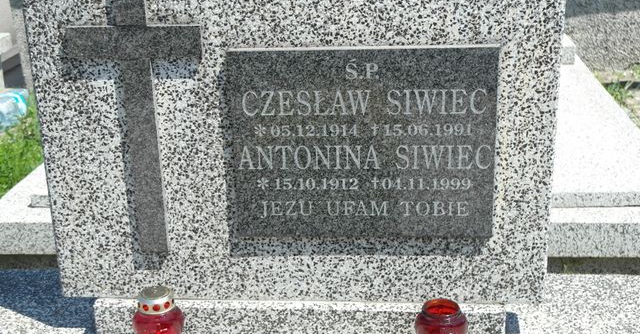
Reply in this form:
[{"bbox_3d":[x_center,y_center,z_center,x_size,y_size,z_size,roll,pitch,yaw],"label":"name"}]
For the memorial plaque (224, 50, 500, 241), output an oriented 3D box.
[{"bbox_3d":[0.067,-0.034,1.389,0.400,0.299,0.020,0,20,5],"label":"memorial plaque"}]

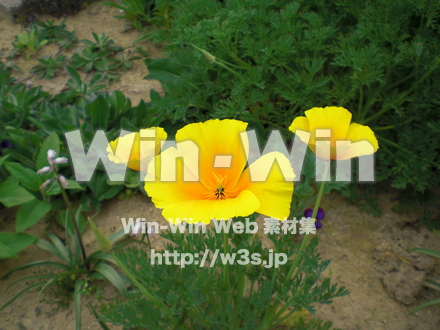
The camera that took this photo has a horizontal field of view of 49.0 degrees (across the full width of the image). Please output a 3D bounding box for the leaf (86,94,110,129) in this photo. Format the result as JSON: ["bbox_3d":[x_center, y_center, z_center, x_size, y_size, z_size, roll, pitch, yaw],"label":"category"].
[{"bbox_3d":[-0.215,-0.094,0.860,0.043,0.066,0.012,0,21,0],"label":"leaf"}]

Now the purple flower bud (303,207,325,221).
[{"bbox_3d":[0.083,0.044,0.430,0.020,0.016,0.013,0,36,0],"label":"purple flower bud"}]

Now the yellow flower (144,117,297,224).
[{"bbox_3d":[0.000,0.003,0.255,0.078,0.036,0.066,0,36,0],"label":"yellow flower"}]

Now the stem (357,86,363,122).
[{"bbox_3d":[0.202,-0.088,0.700,0.006,0.060,0.005,4,29,-2],"label":"stem"}]

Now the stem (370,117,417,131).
[{"bbox_3d":[0.259,-0.061,0.720,0.067,0.006,0.005,-17,0,7],"label":"stem"}]

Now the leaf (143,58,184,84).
[{"bbox_3d":[-0.115,-0.194,1.000,0.082,0.018,0.052,6,75,2],"label":"leaf"}]

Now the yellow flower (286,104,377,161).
[{"bbox_3d":[0.080,-0.021,0.340,0.063,0.035,0.057,0,36,0],"label":"yellow flower"}]

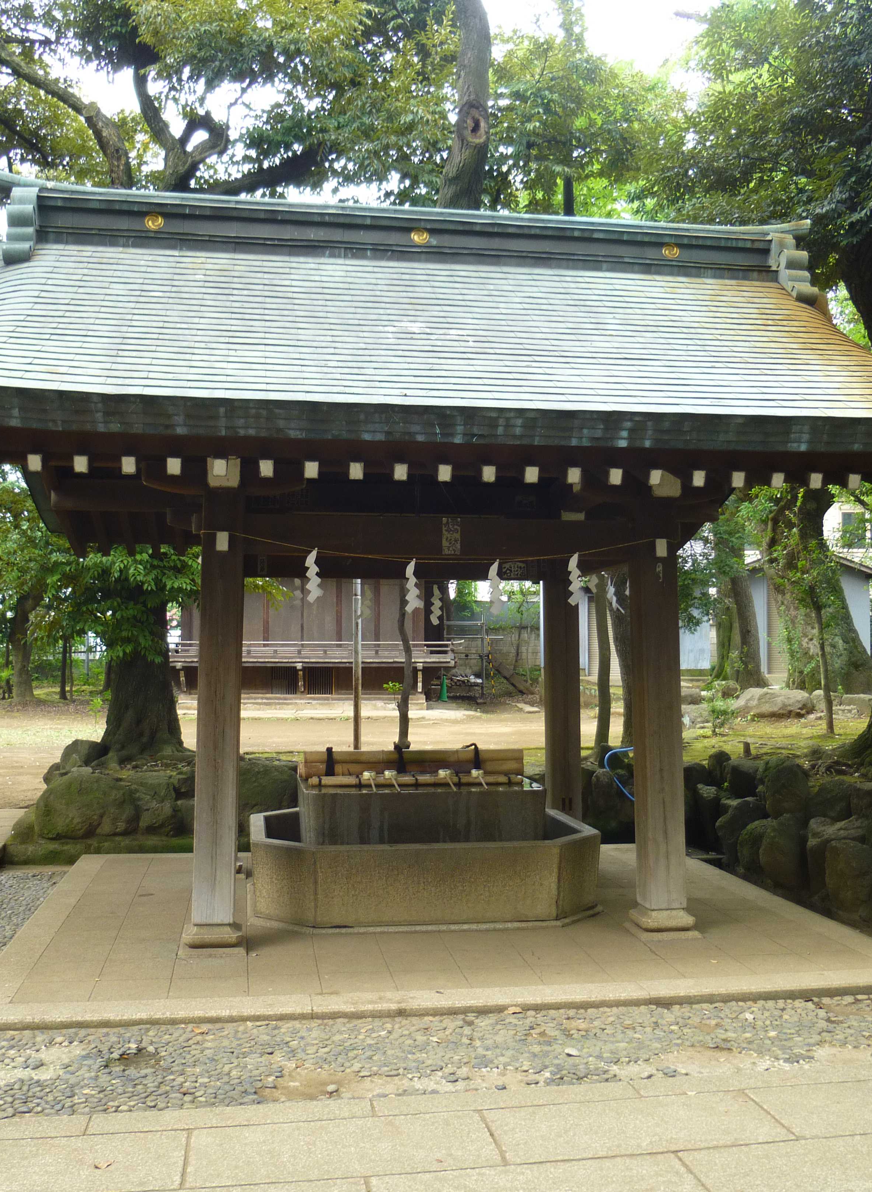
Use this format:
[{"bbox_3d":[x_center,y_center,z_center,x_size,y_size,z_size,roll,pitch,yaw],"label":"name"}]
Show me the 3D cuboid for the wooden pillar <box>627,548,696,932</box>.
[{"bbox_3d":[1.248,0.776,6.408,0.280,2.100,0.280,1,-3,-9],"label":"wooden pillar"}]

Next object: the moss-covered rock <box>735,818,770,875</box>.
[{"bbox_3d":[2.170,1.679,7.700,0.290,0.380,0.340,1,-3,-9],"label":"moss-covered rock"}]

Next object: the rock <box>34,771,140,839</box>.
[{"bbox_3d":[-2.684,1.588,8.834,0.720,0.480,0.550,1,-3,-9],"label":"rock"}]

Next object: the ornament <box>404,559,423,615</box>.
[{"bbox_3d":[-0.118,-0.049,6.131,0.105,0.290,0.035,1,-3,-9],"label":"ornament"}]

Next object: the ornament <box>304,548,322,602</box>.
[{"bbox_3d":[-0.599,-0.097,5.590,0.100,0.265,0.050,1,-3,-9],"label":"ornament"}]

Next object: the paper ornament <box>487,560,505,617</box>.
[{"bbox_3d":[0.301,-0.037,5.729,0.100,0.275,0.050,1,-3,-9],"label":"paper ornament"}]

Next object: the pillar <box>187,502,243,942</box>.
[{"bbox_3d":[-1.048,0.581,5.554,0.265,2.160,0.265,1,-3,-9],"label":"pillar"}]

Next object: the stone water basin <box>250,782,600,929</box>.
[{"bbox_3d":[-0.109,1.378,6.506,1.850,0.650,1.420,1,-3,-9],"label":"stone water basin"}]

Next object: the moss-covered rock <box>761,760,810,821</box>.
[{"bbox_3d":[2.323,1.296,7.629,0.290,0.410,0.360,1,-3,-9],"label":"moss-covered rock"}]

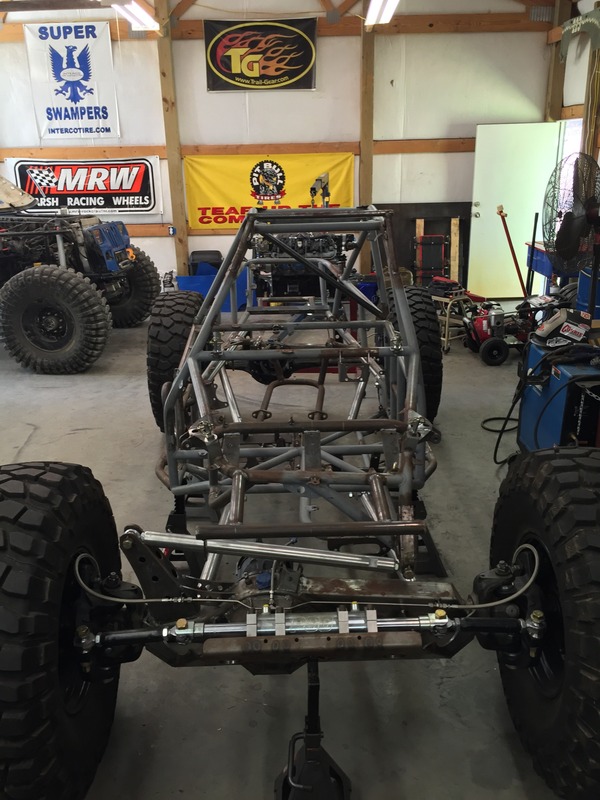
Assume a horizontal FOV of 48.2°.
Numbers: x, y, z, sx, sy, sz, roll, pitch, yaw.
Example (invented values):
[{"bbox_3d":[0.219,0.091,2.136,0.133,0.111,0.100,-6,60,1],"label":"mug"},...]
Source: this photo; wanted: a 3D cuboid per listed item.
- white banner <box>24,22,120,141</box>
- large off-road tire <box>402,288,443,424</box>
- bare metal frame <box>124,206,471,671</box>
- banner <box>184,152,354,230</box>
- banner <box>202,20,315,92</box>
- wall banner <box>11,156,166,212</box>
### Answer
[{"bbox_3d":[-2.641,-3.715,7.839,0.946,1.218,0.020,-3,19,-3],"label":"white banner"},{"bbox_3d":[0.709,-0.274,4.452,0.305,0.949,0.949,-2,19,-1],"label":"large off-road tire"},{"bbox_3d":[0.004,-0.276,3.164,1.150,1.170,3.200,-2,19,-1],"label":"bare metal frame"},{"bbox_3d":[-0.354,-2.602,8.390,2.086,0.879,0.020,-3,19,-3],"label":"banner"},{"bbox_3d":[-0.447,-4.047,7.886,1.299,0.772,0.020,-3,19,-3],"label":"banner"},{"bbox_3d":[-2.628,-2.612,8.219,1.835,0.669,0.020,-3,19,-3],"label":"wall banner"}]

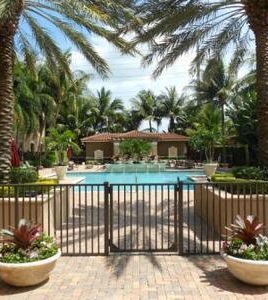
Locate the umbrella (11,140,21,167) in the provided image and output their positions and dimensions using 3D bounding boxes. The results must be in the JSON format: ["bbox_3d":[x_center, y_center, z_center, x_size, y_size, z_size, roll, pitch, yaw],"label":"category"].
[{"bbox_3d":[-5.750,0.680,14.400,0.620,2.450,0.620,0,-1,0],"label":"umbrella"}]

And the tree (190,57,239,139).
[{"bbox_3d":[9.100,-4.400,34.000,5.400,12.200,5.400,0,0,0],"label":"tree"}]

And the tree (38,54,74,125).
[{"bbox_3d":[-7.200,-3.600,28.000,3.800,10.800,3.800,0,0,0],"label":"tree"}]

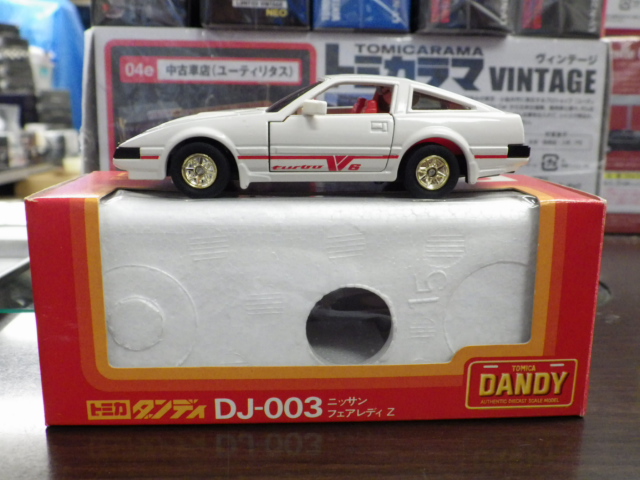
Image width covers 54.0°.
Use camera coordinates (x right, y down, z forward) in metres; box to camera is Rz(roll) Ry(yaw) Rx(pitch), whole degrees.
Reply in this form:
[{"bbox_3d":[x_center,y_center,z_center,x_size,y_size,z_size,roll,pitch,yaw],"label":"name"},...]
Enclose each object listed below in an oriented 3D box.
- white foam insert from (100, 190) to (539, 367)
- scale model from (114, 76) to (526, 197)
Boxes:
[{"bbox_3d":[-0.001,0.011,0.171,0.115,0.050,0.044,0,13,-3],"label":"white foam insert"},{"bbox_3d":[0.000,-0.029,0.166,0.103,0.029,0.043,0,13,-2],"label":"scale model"}]

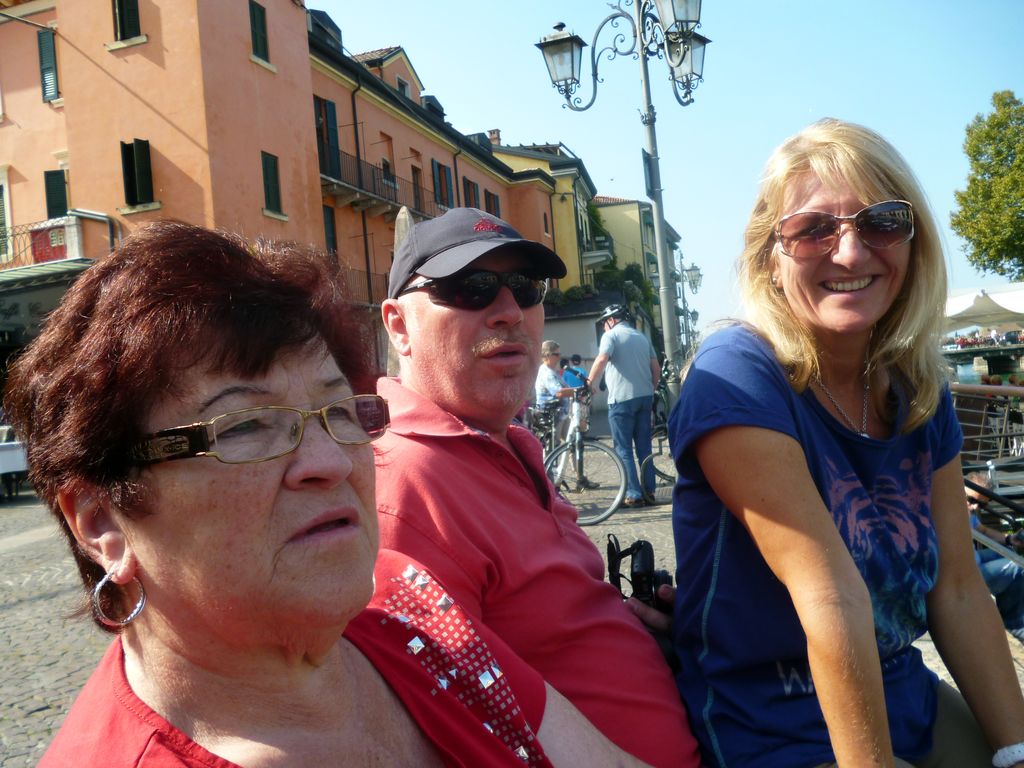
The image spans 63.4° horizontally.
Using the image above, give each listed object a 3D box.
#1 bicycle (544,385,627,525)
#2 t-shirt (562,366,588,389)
[{"bbox_3d":[0.405,0.585,7.322,0.620,1.180,1.620,-4,0,-17],"label":"bicycle"},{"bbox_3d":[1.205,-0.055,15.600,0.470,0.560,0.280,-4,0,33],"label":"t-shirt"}]

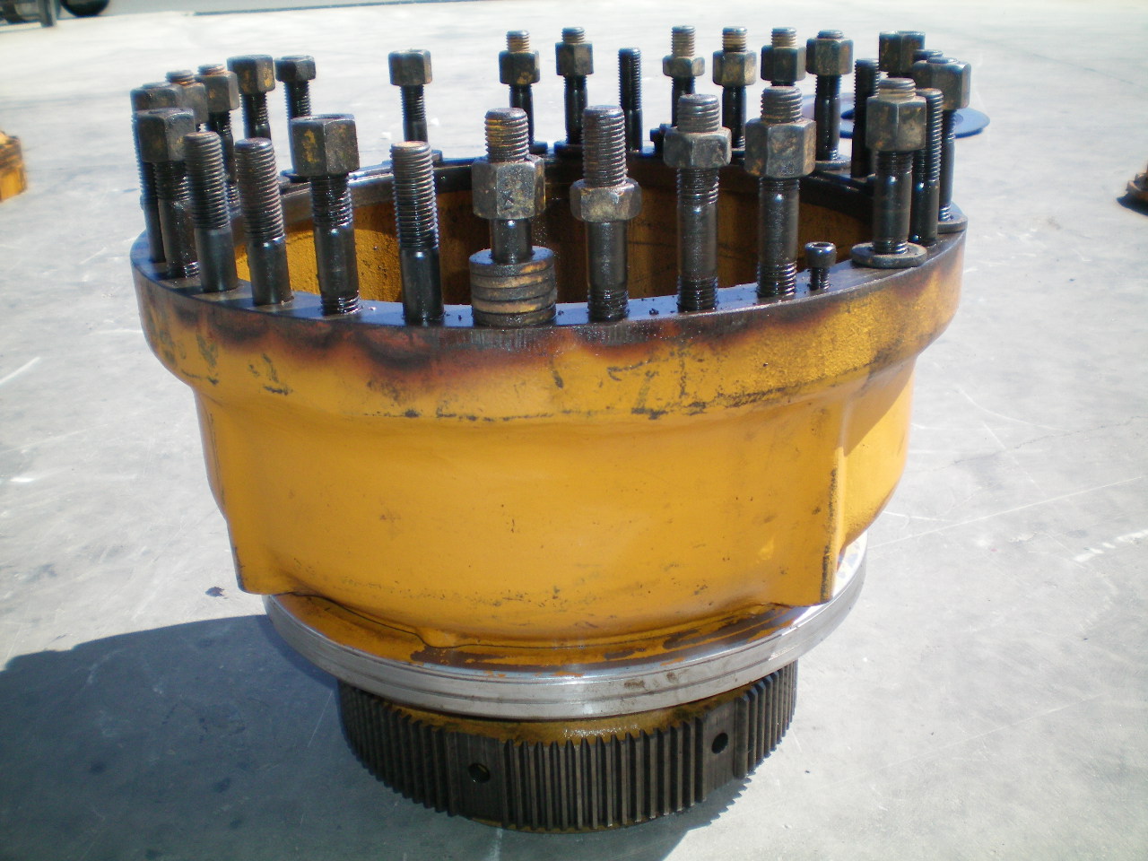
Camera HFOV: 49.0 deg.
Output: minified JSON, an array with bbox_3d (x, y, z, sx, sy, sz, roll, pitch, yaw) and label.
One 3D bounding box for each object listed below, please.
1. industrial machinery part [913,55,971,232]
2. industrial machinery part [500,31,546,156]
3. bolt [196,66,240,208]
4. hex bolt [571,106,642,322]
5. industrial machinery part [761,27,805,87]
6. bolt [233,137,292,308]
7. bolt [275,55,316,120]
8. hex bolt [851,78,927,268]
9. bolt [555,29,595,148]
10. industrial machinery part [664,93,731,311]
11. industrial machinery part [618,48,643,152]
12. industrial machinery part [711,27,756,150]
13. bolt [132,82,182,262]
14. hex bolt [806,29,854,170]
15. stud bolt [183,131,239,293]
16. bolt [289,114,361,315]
[{"bbox_3d":[0.279,-0.219,0.961,0.051,0.126,0.051,4,22,15],"label":"industrial machinery part"},{"bbox_3d":[-0.057,-0.364,1.365,0.049,0.130,0.049,-3,21,-2],"label":"industrial machinery part"},{"bbox_3d":[-0.332,-0.278,1.181,0.045,0.118,0.045,-7,22,-14],"label":"bolt"},{"bbox_3d":[0.021,-0.133,0.778,0.044,0.127,0.039,-1,22,2],"label":"hex bolt"},{"bbox_3d":[0.214,-0.341,1.284,0.046,0.128,0.046,2,22,9],"label":"industrial machinery part"},{"bbox_3d":[-0.206,-0.137,0.834,0.026,0.105,0.026,-7,22,-13],"label":"bolt"},{"bbox_3d":[-0.277,-0.315,1.274,0.045,0.115,0.045,-6,22,-11],"label":"bolt"},{"bbox_3d":[0.219,-0.175,0.859,0.051,0.122,0.051,3,22,14],"label":"hex bolt"},{"bbox_3d":[0.003,-0.372,1.380,0.047,0.127,0.047,-2,22,1],"label":"bolt"},{"bbox_3d":[0.076,-0.139,0.773,0.039,0.128,0.044,0,21,6],"label":"industrial machinery part"},{"bbox_3d":[0.062,-0.360,1.374,0.026,0.105,0.026,-1,22,3],"label":"industrial machinery part"},{"bbox_3d":[0.167,-0.353,1.304,0.044,0.121,0.039,0,21,7],"label":"industrial machinery part"},{"bbox_3d":[-0.319,-0.196,0.961,0.042,0.128,0.042,-9,22,-16],"label":"bolt"},{"bbox_3d":[0.251,-0.324,1.240,0.049,0.128,0.049,3,22,11],"label":"hex bolt"},{"bbox_3d":[-0.249,-0.149,0.867,0.026,0.105,0.026,-8,22,-15],"label":"stud bolt"},{"bbox_3d":[-0.154,-0.136,0.803,0.042,0.123,0.046,-6,22,-10],"label":"bolt"}]

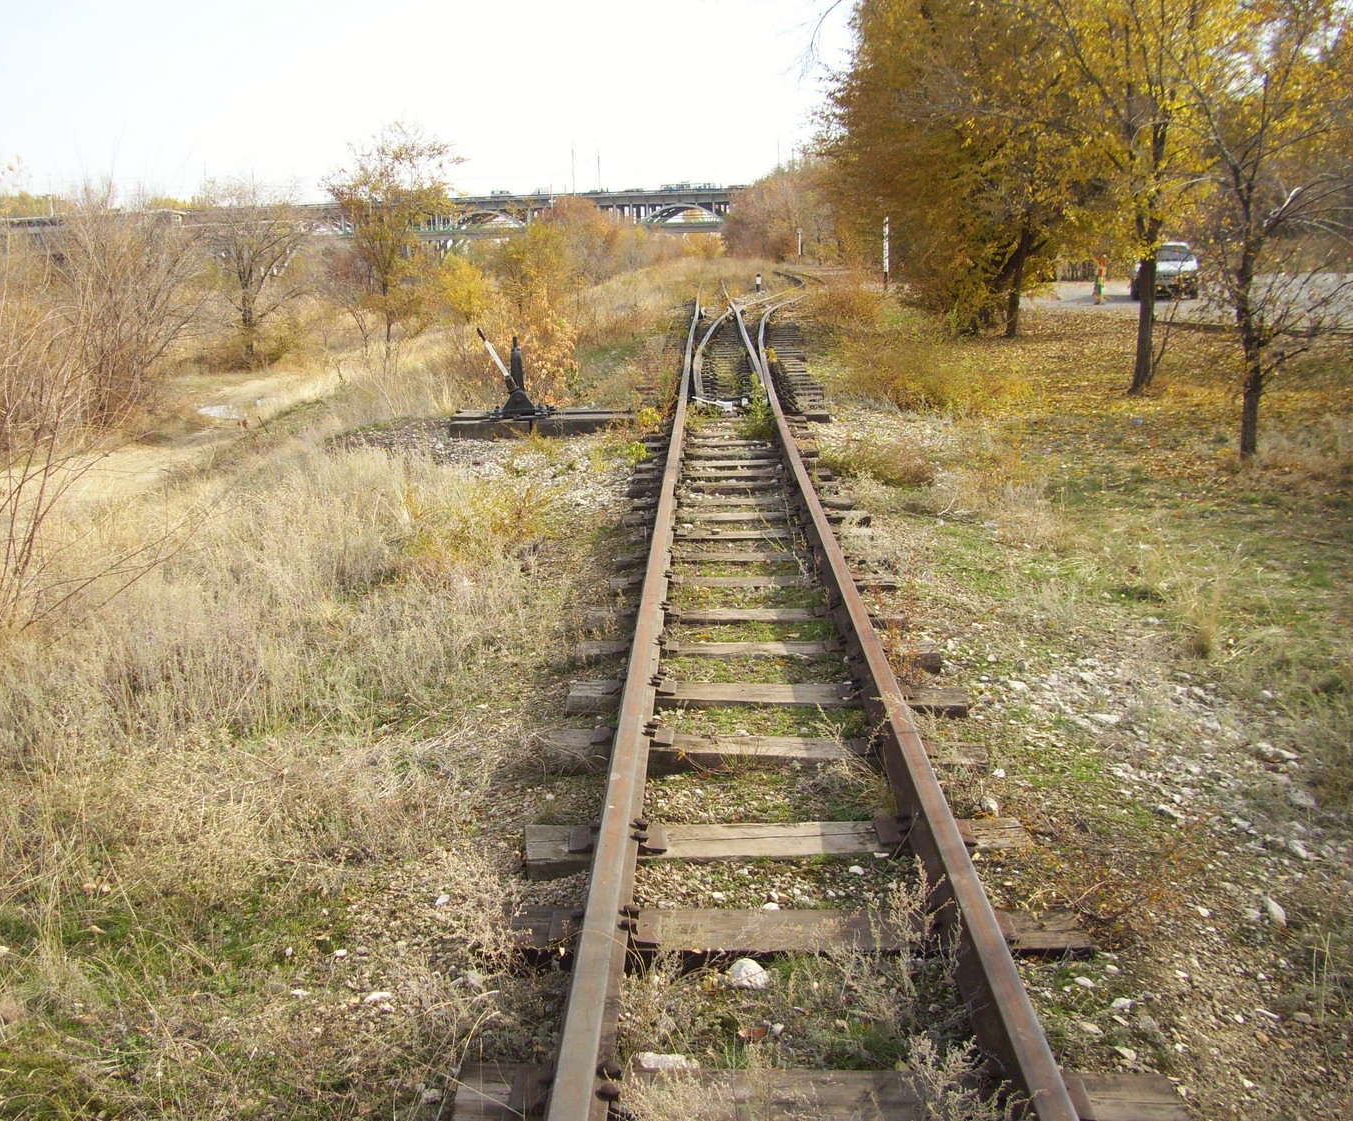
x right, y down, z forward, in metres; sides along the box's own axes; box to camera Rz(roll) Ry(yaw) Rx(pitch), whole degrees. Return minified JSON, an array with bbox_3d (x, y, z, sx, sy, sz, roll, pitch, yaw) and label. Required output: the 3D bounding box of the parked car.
[{"bbox_3d":[12.880,-7.674,38.780,1.700,1.460,4.200,3,13,14],"label":"parked car"}]

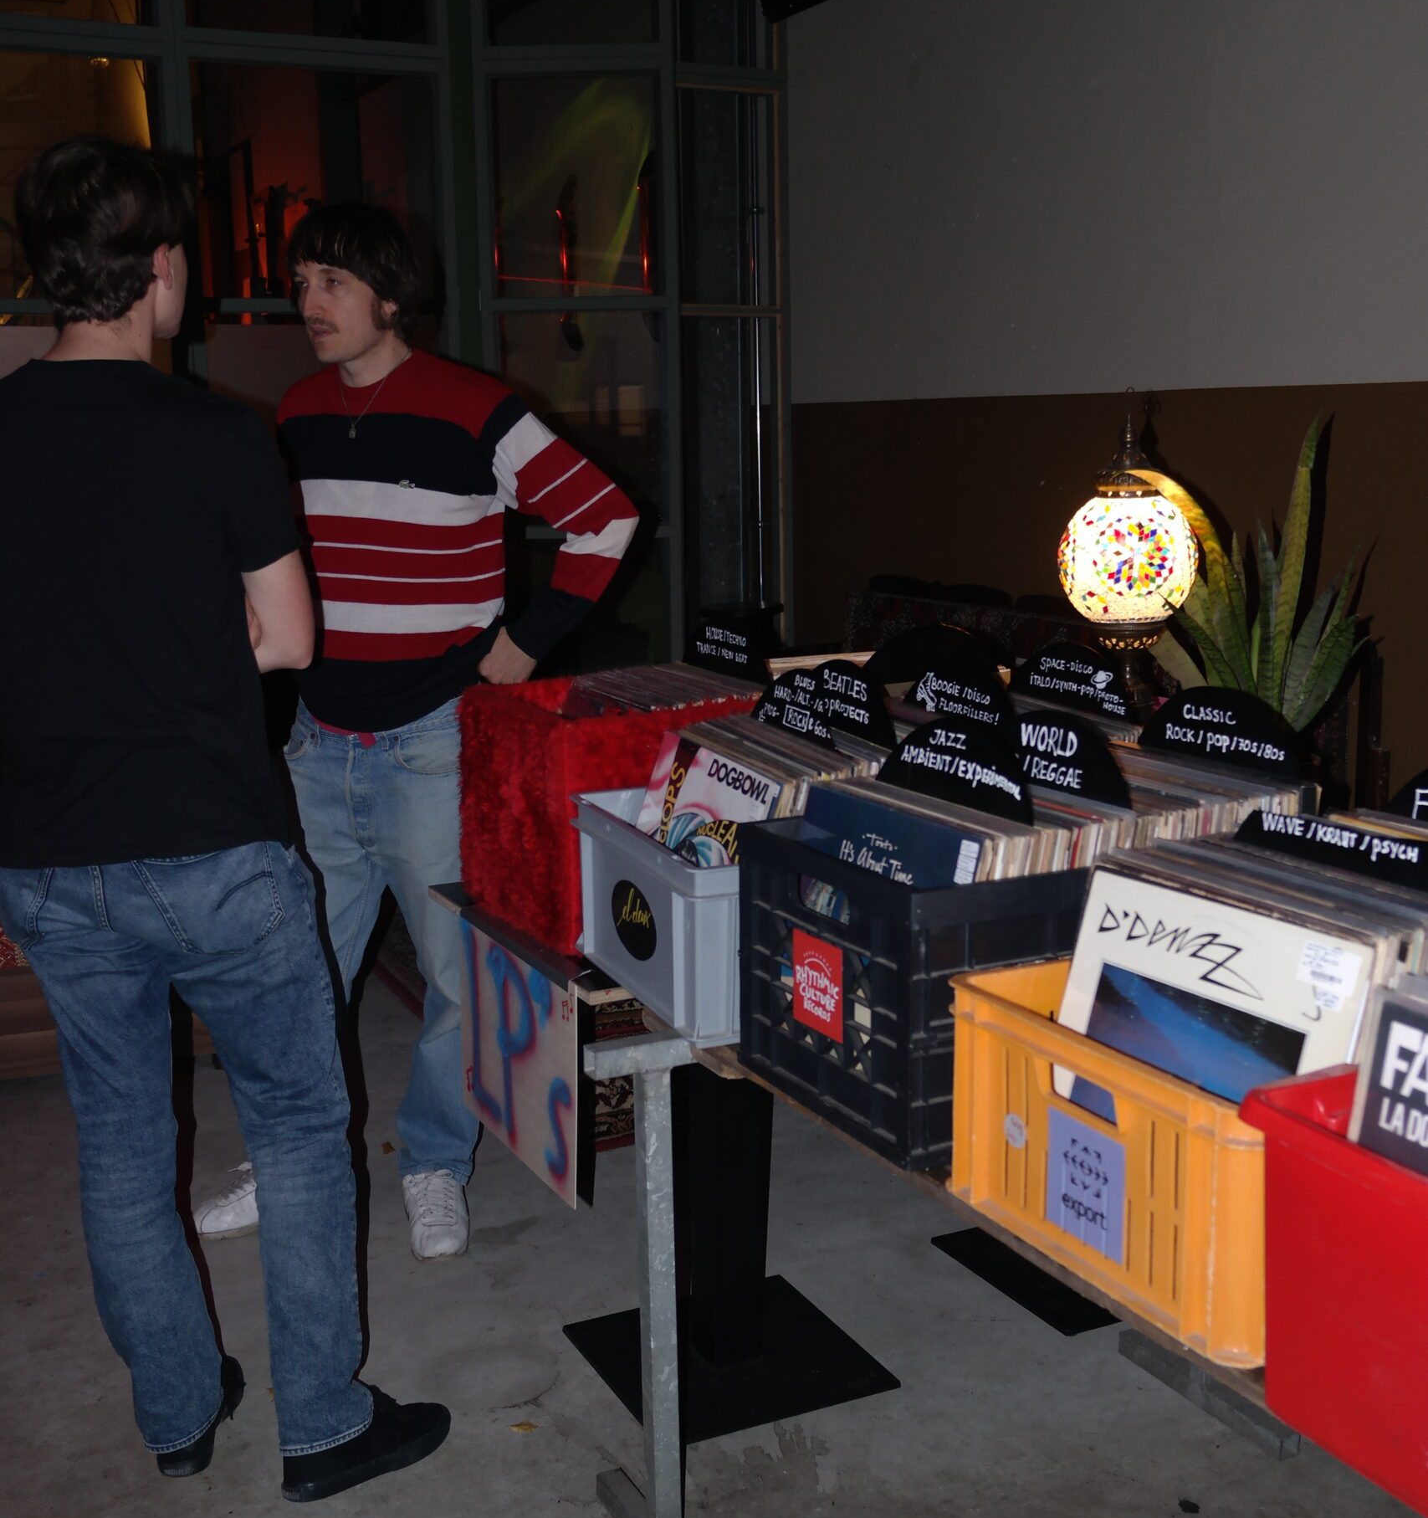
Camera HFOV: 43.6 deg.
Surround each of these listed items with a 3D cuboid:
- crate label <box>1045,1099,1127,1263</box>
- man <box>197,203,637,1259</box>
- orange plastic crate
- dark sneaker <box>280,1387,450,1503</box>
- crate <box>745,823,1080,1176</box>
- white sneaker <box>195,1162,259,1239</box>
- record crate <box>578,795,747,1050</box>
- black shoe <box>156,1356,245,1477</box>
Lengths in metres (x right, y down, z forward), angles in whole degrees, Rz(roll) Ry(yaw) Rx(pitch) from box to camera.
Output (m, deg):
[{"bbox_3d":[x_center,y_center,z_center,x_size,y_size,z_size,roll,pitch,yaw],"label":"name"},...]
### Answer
[{"bbox_3d":[0.312,0.357,1.505,0.003,0.105,0.106,-5,11,-25],"label":"crate label"},{"bbox_3d":[-0.562,-0.032,3.217,0.730,1.870,0.440,5,11,28],"label":"man"},{"bbox_3d":[0.518,0.313,1.599,0.480,0.205,0.388,-5,11,-25],"label":"orange plastic crate"},{"bbox_3d":[-0.509,0.975,2.597,0.272,0.106,0.100,-7,12,-32],"label":"dark sneaker"},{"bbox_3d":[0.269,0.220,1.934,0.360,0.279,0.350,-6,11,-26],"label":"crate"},{"bbox_3d":[-0.856,0.825,3.450,0.285,0.113,0.106,-5,11,-24],"label":"white sneaker"},{"bbox_3d":[0.044,0.179,2.308,0.330,0.215,0.398,-5,14,-24],"label":"record crate"},{"bbox_3d":[-0.755,0.935,2.628,0.105,0.100,0.275,-1,10,0],"label":"black shoe"}]

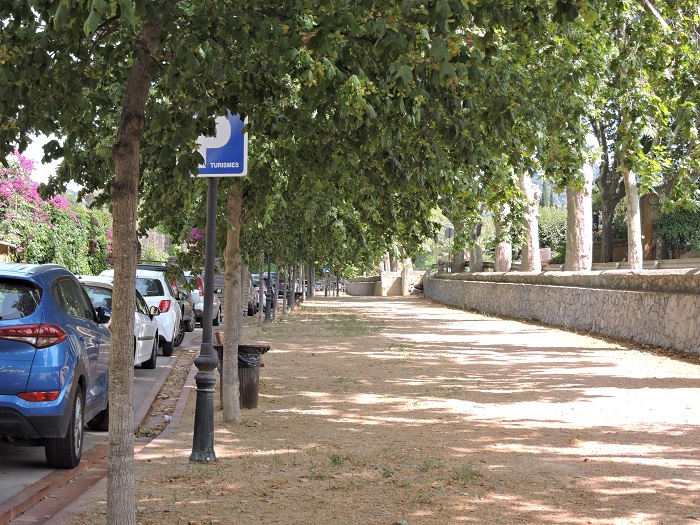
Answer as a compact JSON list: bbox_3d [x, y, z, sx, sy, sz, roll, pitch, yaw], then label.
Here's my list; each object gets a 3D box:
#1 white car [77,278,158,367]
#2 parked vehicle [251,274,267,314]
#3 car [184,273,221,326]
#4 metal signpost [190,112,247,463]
[{"bbox_3d":[-3.950,0.940,20.200,1.730,1.510,4.100,1,-1,-2],"label":"white car"},{"bbox_3d":[-4.200,1.250,53.700,1.760,1.530,4.200,1,-1,-1],"label":"parked vehicle"},{"bbox_3d":[-4.840,1.070,38.900,1.780,1.620,4.300,1,-1,-1],"label":"car"},{"bbox_3d":[-1.160,0.155,10.800,0.600,2.960,0.240,1,-1,20],"label":"metal signpost"}]

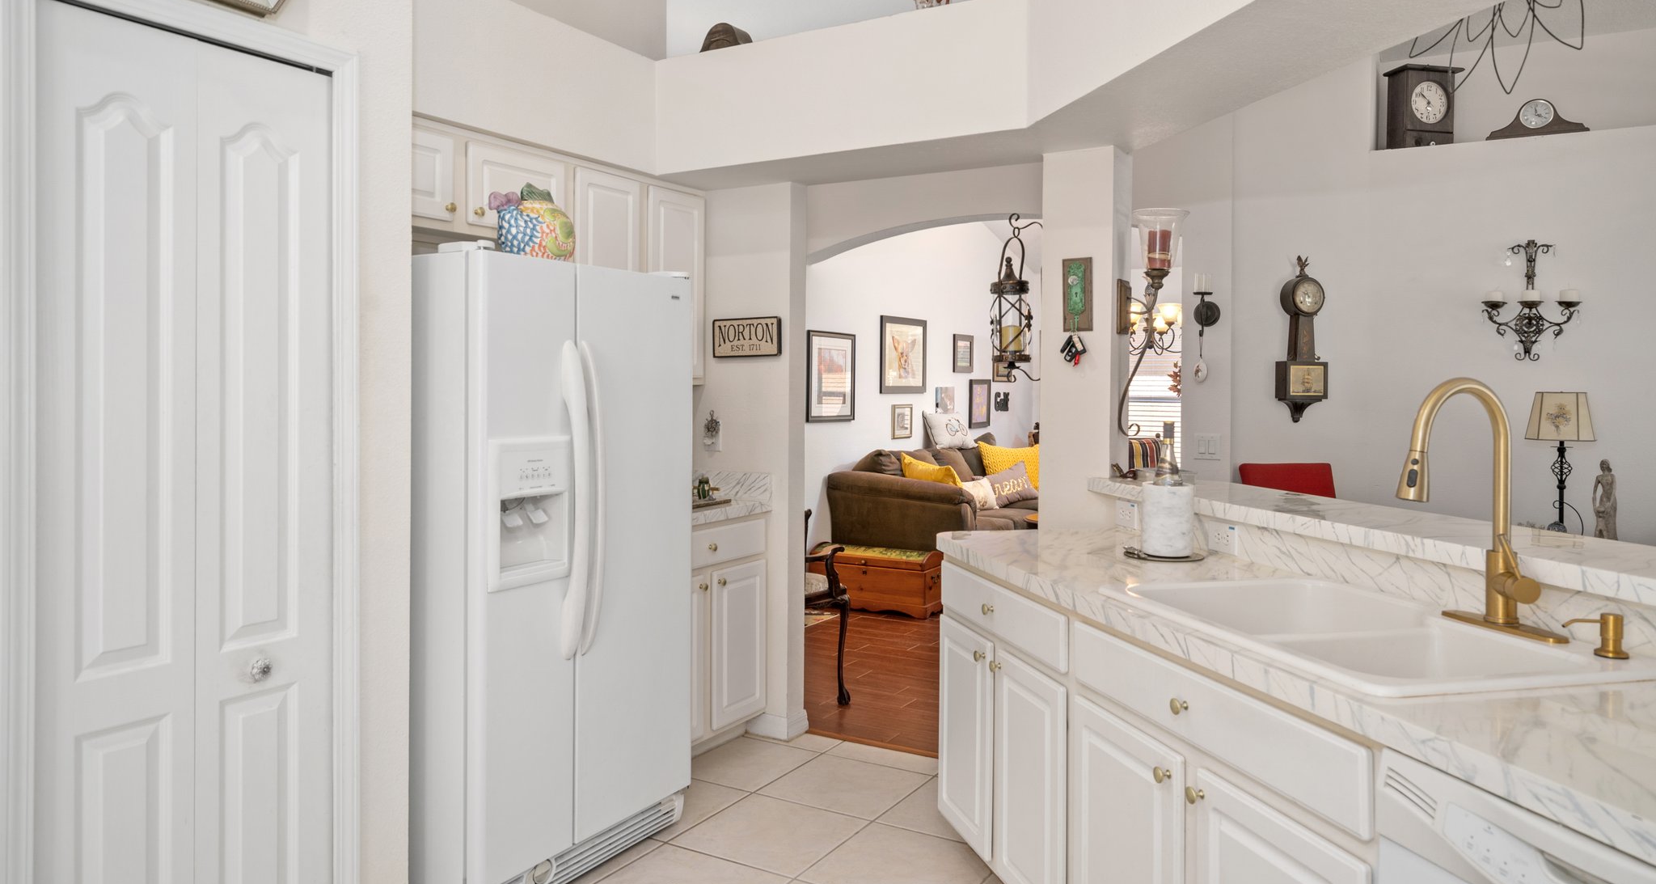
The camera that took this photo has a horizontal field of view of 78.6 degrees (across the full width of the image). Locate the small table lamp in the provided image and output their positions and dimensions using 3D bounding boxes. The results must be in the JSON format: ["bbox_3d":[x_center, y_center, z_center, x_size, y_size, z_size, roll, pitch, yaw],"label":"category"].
[{"bbox_3d":[2.913,0.100,4.028,0.224,0.593,0.190,2,3,31],"label":"small table lamp"}]

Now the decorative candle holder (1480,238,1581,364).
[{"bbox_3d":[2.904,-0.585,4.185,0.338,0.498,0.170,2,3,31],"label":"decorative candle holder"}]

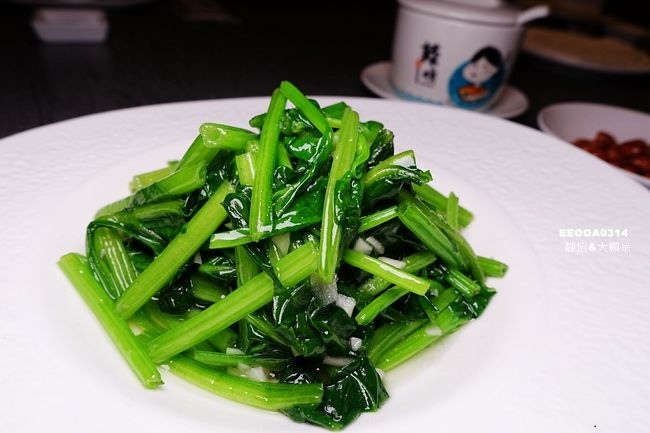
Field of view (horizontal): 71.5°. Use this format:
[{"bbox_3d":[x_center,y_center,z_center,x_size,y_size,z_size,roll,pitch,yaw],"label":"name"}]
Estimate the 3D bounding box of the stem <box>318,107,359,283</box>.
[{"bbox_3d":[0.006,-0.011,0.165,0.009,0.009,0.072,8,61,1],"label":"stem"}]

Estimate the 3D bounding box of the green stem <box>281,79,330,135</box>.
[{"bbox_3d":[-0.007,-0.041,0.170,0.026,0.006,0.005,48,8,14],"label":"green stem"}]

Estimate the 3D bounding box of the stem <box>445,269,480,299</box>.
[{"bbox_3d":[0.051,0.025,0.168,0.017,0.006,0.005,34,3,-16],"label":"stem"}]

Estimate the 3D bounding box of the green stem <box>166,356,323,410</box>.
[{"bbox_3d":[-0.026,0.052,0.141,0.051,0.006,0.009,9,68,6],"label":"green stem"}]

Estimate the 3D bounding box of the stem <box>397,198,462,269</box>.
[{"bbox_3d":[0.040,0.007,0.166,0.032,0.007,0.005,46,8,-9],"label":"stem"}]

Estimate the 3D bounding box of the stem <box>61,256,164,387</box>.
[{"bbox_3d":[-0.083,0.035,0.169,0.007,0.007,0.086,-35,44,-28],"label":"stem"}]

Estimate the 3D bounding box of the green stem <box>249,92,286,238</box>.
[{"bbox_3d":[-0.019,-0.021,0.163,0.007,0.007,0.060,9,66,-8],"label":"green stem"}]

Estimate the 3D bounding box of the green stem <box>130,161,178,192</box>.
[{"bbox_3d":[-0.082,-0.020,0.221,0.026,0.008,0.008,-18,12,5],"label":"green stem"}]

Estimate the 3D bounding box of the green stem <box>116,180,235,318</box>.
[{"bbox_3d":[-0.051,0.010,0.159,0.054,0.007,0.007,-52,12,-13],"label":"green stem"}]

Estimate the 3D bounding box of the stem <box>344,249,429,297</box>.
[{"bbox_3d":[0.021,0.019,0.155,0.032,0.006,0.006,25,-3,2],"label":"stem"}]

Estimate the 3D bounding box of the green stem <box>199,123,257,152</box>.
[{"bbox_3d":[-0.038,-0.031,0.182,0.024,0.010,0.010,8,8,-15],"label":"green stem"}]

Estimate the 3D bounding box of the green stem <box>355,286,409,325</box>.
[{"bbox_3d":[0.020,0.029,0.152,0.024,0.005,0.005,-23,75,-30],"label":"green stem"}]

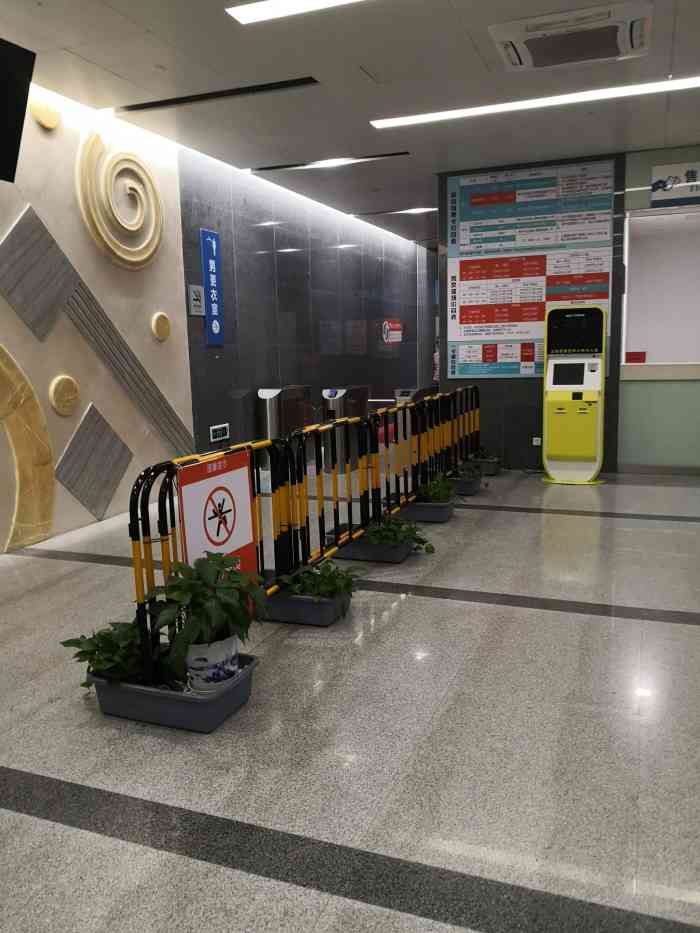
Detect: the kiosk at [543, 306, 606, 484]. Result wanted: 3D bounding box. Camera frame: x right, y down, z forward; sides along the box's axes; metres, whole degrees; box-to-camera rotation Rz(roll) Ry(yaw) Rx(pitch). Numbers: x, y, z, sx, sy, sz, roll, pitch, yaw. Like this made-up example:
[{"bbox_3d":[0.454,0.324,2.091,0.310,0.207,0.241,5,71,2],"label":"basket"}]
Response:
[{"bbox_3d":[2.321,-0.737,7.517,0.612,1.786,0.468,2,10,21],"label":"kiosk"}]

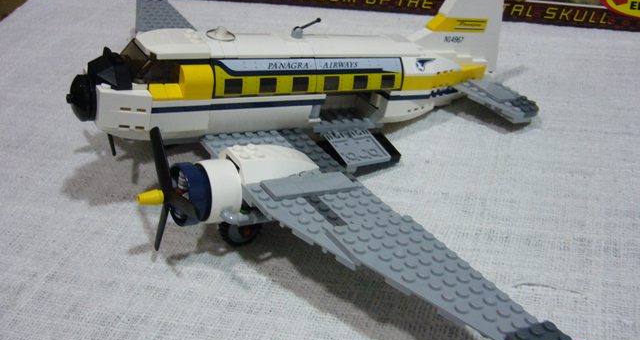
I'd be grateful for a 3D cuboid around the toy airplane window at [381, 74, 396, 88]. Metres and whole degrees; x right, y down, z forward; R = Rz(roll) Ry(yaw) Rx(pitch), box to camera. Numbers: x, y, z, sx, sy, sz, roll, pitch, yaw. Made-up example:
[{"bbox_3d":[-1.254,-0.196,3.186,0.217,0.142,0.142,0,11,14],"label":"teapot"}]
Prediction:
[{"bbox_3d":[0.042,-0.055,0.401,0.011,0.008,0.003,-7,20,-33],"label":"toy airplane window"}]

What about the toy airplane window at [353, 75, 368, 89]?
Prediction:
[{"bbox_3d":[0.024,-0.053,0.390,0.011,0.008,0.003,-7,20,-33],"label":"toy airplane window"}]

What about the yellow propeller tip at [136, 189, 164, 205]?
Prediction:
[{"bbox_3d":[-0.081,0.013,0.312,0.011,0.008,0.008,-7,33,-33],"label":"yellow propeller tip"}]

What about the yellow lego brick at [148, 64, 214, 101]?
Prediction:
[{"bbox_3d":[-0.072,-0.046,0.333,0.032,0.017,0.016,-7,28,-33],"label":"yellow lego brick"}]

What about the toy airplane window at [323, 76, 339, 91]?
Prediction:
[{"bbox_3d":[0.007,-0.051,0.378,0.011,0.008,0.003,-7,20,-33],"label":"toy airplane window"}]

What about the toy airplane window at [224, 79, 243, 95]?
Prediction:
[{"bbox_3d":[-0.046,-0.045,0.344,0.011,0.008,0.003,-7,20,-33],"label":"toy airplane window"}]

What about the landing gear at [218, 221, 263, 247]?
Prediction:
[{"bbox_3d":[-0.043,0.031,0.353,0.019,0.019,0.010,-17,34,-27],"label":"landing gear"}]

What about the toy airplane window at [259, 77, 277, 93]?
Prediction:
[{"bbox_3d":[-0.029,-0.047,0.355,0.011,0.008,0.003,-7,20,-33],"label":"toy airplane window"}]

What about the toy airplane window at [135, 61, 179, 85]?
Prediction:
[{"bbox_3d":[-0.081,-0.049,0.323,0.022,0.013,0.006,-7,23,-33],"label":"toy airplane window"}]

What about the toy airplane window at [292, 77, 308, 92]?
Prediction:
[{"bbox_3d":[-0.011,-0.049,0.367,0.011,0.008,0.003,-7,20,-33],"label":"toy airplane window"}]

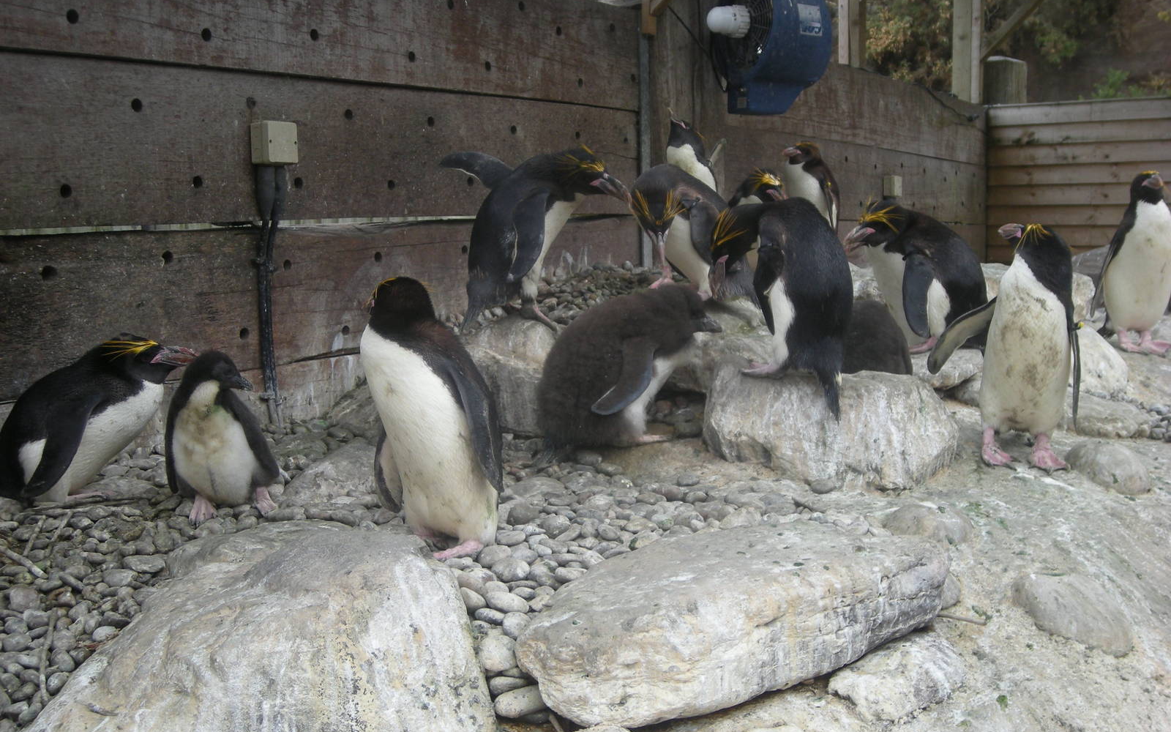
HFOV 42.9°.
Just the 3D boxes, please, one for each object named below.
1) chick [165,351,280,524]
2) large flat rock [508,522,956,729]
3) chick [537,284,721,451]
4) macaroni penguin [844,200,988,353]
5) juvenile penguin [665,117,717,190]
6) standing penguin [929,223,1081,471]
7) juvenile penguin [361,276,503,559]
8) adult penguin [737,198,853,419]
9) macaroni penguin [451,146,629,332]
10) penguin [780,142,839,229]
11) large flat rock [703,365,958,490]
[{"bbox_3d":[-0.670,0.131,2.750,0.210,0.305,0.190,-1,6,-6],"label":"chick"},{"bbox_3d":[0.242,0.413,2.420,0.670,0.140,0.310,-12,16,-26],"label":"large flat rock"},{"bbox_3d":[0.098,0.005,3.370,0.390,0.360,0.220,2,6,22],"label":"chick"},{"bbox_3d":[0.840,-0.229,3.780,0.330,0.375,0.230,-5,8,-37],"label":"macaroni penguin"},{"bbox_3d":[0.303,-0.479,4.200,0.200,0.450,0.200,4,8,37],"label":"juvenile penguin"},{"bbox_3d":[0.916,-0.043,3.250,0.320,0.520,0.200,-1,6,-6],"label":"standing penguin"},{"bbox_3d":[-0.290,0.093,2.830,0.240,0.515,0.240,4,8,37],"label":"juvenile penguin"},{"bbox_3d":[0.445,-0.130,3.270,0.310,0.470,0.210,3,7,35],"label":"adult penguin"},{"bbox_3d":[-0.107,-0.286,3.380,0.380,0.400,0.230,2,7,25],"label":"macaroni penguin"},{"bbox_3d":[0.718,-0.506,4.800,0.200,0.450,0.200,-7,8,-44],"label":"penguin"},{"bbox_3d":[0.538,0.136,3.270,0.520,0.210,0.340,0,6,12],"label":"large flat rock"}]

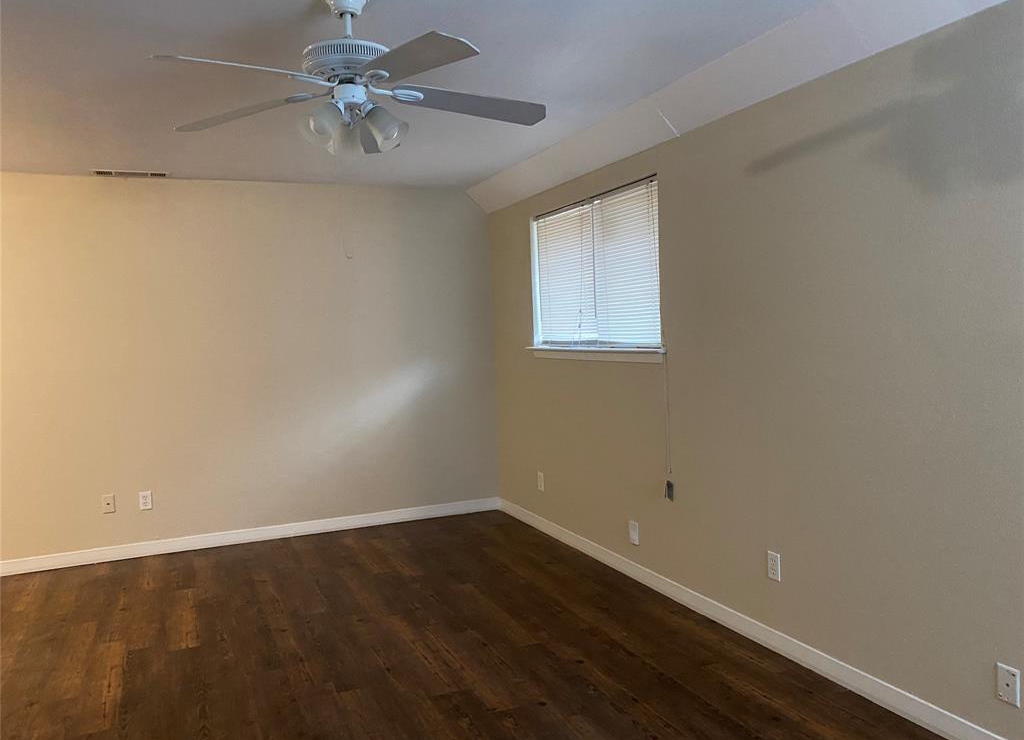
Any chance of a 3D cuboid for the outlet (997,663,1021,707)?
[{"bbox_3d":[1.492,0.949,2.314,0.011,0.112,0.068,-3,3,-23],"label":"outlet"}]

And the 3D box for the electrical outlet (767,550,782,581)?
[{"bbox_3d":[1.094,0.824,3.216,0.011,0.116,0.071,-3,3,-23],"label":"electrical outlet"}]

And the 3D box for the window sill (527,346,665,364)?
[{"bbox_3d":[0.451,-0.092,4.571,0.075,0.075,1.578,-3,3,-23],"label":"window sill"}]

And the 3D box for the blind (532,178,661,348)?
[{"bbox_3d":[0.475,-0.563,4.564,0.048,0.854,1.475,-3,3,-23],"label":"blind"}]

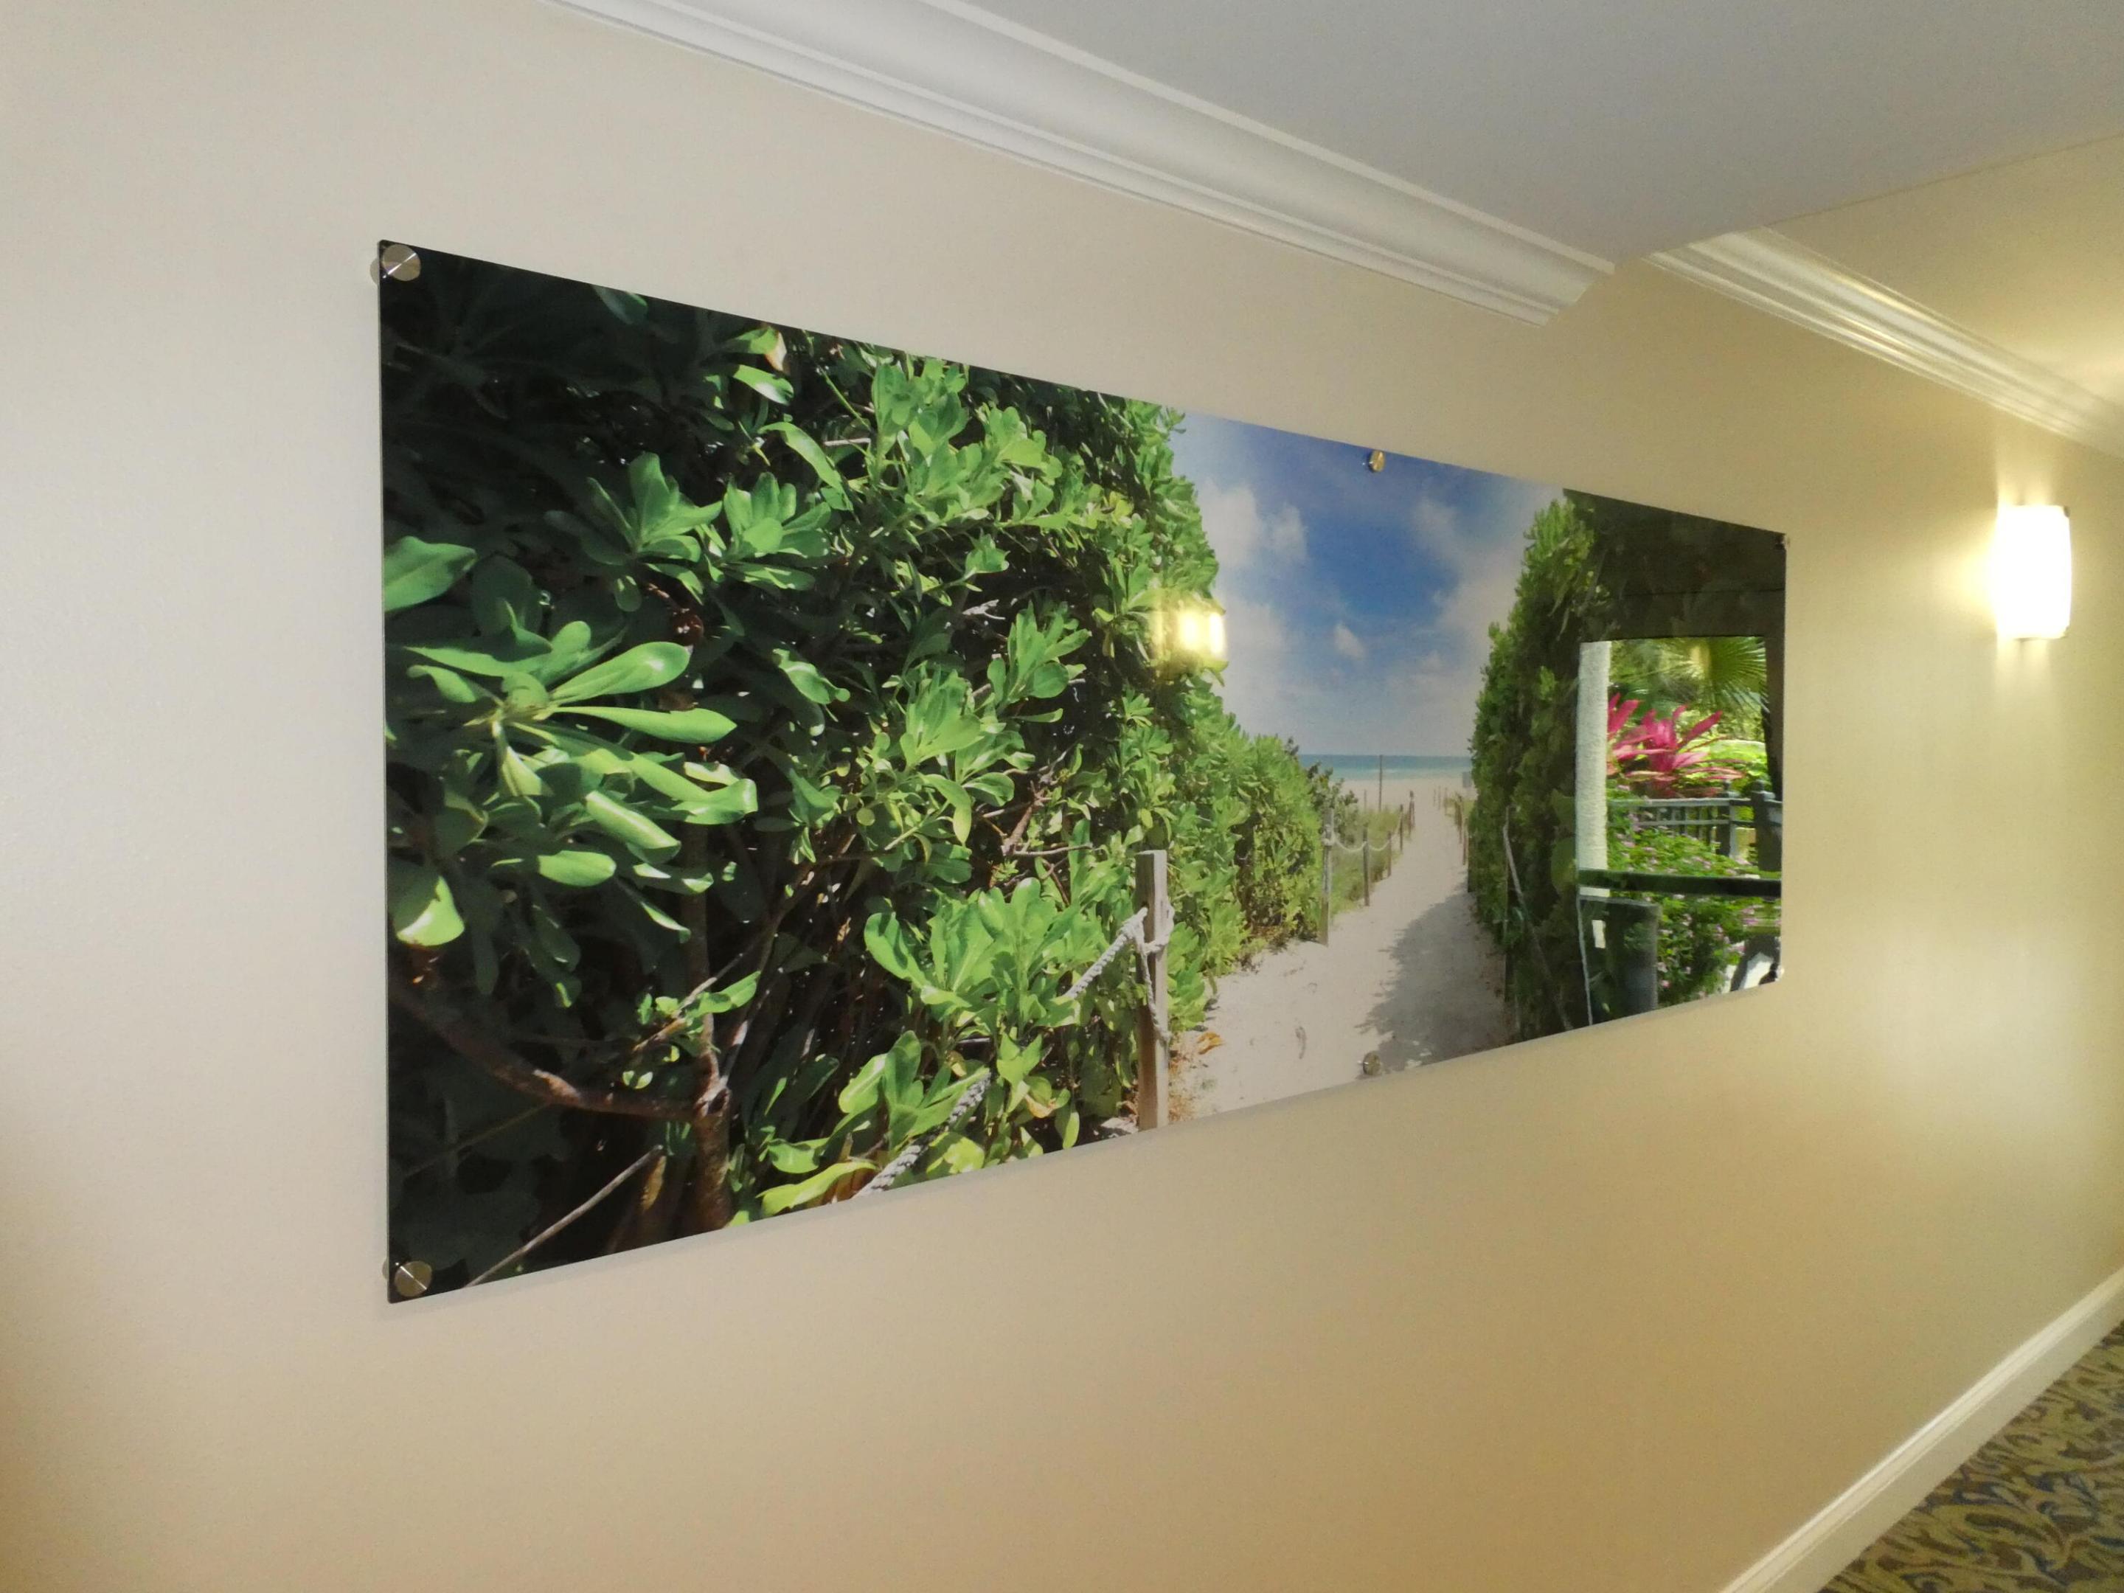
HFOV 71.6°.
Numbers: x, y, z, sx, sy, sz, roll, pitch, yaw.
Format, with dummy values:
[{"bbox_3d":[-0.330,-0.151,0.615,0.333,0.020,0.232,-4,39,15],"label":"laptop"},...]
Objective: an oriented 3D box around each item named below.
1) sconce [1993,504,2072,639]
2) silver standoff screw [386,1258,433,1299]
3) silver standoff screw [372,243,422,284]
[{"bbox_3d":[2.200,-0.500,3.304,0.275,0.280,0.097,-2,3,-41],"label":"sconce"},{"bbox_3d":[-0.481,0.351,1.083,0.025,0.025,0.031,-2,3,-41],"label":"silver standoff screw"},{"bbox_3d":[-0.478,-0.379,1.057,0.025,0.025,0.031,-2,3,-41],"label":"silver standoff screw"}]

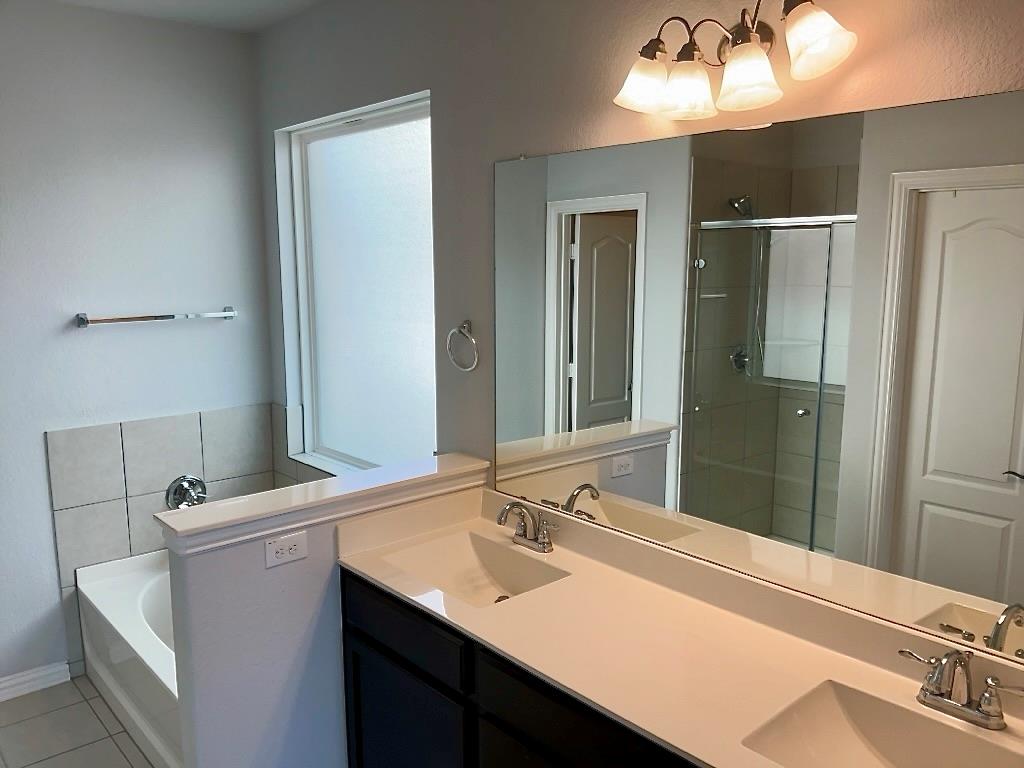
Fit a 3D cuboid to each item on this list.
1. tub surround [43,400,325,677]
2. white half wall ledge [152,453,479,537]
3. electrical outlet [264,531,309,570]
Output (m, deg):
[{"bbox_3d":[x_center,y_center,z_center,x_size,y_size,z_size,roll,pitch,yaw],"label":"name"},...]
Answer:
[{"bbox_3d":[-1.040,0.776,3.127,0.985,1.094,1.524,-8,12,-41],"label":"tub surround"},{"bbox_3d":[-0.514,0.317,2.414,1.032,0.019,0.178,-8,12,-41],"label":"white half wall ledge"},{"bbox_3d":[-0.632,0.469,2.252,0.128,0.079,0.012,-8,12,-41],"label":"electrical outlet"}]

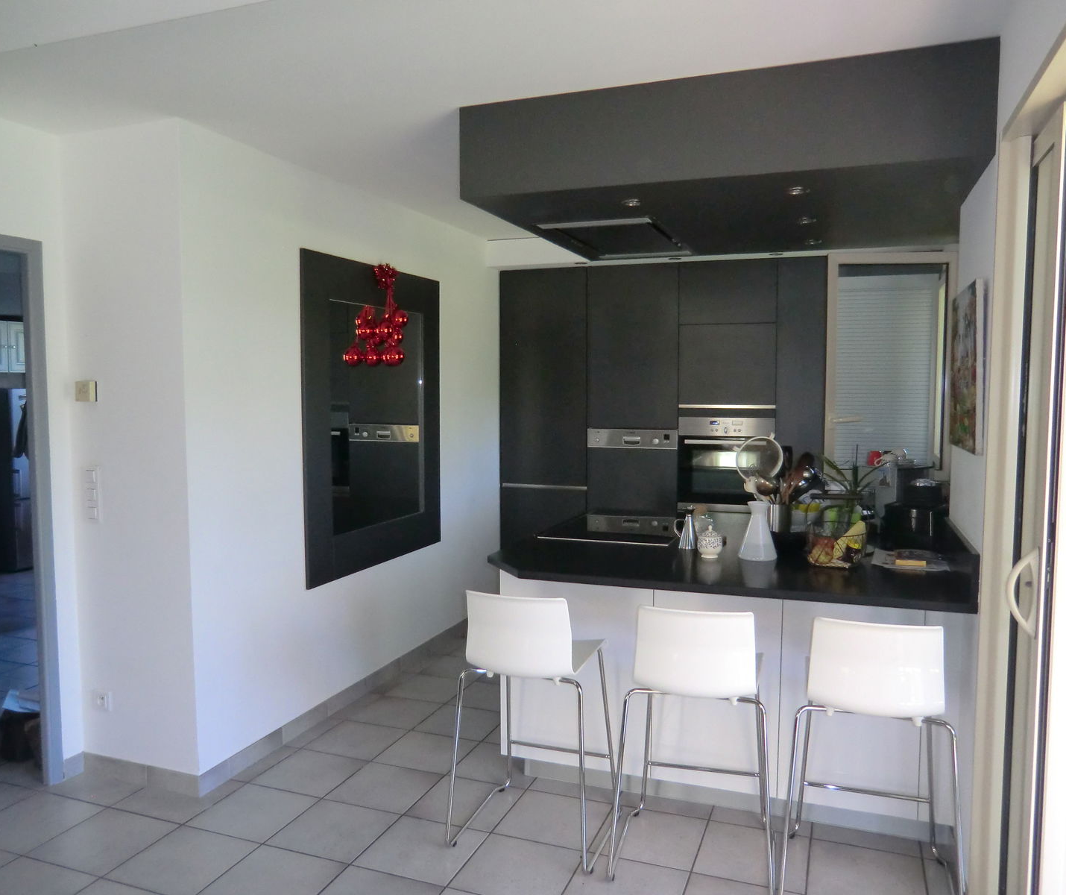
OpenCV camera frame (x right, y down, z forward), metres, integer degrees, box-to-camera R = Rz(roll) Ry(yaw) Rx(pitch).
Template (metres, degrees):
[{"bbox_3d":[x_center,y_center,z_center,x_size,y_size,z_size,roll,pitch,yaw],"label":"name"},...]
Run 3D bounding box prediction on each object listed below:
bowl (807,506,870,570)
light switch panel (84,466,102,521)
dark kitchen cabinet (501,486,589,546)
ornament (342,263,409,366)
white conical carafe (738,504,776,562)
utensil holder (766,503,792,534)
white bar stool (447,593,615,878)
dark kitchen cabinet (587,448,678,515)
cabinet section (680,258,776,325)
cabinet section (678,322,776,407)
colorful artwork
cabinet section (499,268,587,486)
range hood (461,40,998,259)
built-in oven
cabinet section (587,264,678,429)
[{"bbox_3d":[1.164,0.330,3.169,0.245,0.220,0.245,1,4,20],"label":"bowl"},{"bbox_3d":[-1.687,0.177,3.158,0.080,0.218,0.012,2,4,21],"label":"light switch panel"},{"bbox_3d":[0.166,0.636,5.819,0.611,0.810,0.584,2,4,21],"label":"dark kitchen cabinet"},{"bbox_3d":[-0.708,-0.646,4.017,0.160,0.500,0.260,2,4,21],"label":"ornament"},{"bbox_3d":[0.813,0.298,2.982,0.136,0.200,0.136,2,4,21],"label":"white conical carafe"},{"bbox_3d":[0.950,0.302,3.207,0.112,0.160,0.112,1,4,21],"label":"utensil holder"},{"bbox_3d":[0.024,0.874,2.804,0.472,0.846,0.489,1,4,20],"label":"white bar stool"},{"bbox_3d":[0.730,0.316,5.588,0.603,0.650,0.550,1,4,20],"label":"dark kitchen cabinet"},{"bbox_3d":[1.299,-0.971,5.320,0.598,0.386,0.580,1,4,21],"label":"cabinet section"},{"bbox_3d":[1.300,-0.523,5.351,0.598,0.513,0.580,1,4,21],"label":"cabinet section"},{"bbox_3d":[1.387,-0.253,2.653,0.022,0.508,0.616,2,4,21],"label":"colorful artwork"},{"bbox_3d":[0.173,-0.477,5.787,0.612,1.457,0.580,1,4,21],"label":"cabinet section"},{"bbox_3d":[0.804,-1.068,3.321,1.692,0.324,1.439,1,4,20],"label":"range hood"},{"bbox_3d":[1.288,0.095,5.366,0.597,0.593,0.550,1,4,20],"label":"built-in oven"},{"bbox_3d":[0.740,-0.657,5.557,0.602,1.054,0.580,1,4,21],"label":"cabinet section"}]

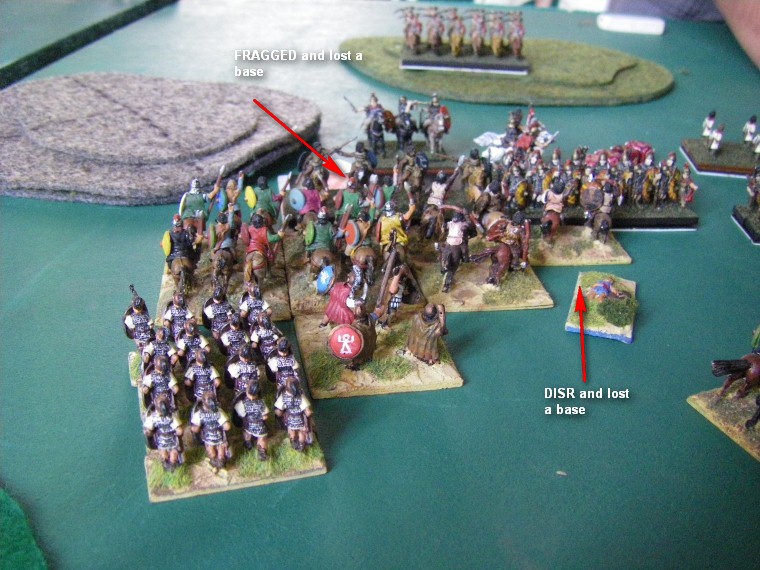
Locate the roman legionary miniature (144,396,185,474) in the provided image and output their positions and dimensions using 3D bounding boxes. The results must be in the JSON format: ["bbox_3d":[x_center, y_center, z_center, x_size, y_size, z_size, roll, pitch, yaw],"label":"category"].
[{"bbox_3d":[-0.048,0.033,0.187,0.009,0.019,0.008,-7,30,-14],"label":"roman legionary miniature"}]

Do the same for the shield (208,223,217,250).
[{"bbox_3d":[-0.051,-0.015,0.252,0.002,0.008,0.007,-6,29,-14],"label":"shield"}]

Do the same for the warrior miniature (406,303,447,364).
[{"bbox_3d":[0.013,0.012,0.230,0.011,0.017,0.009,-14,32,-26],"label":"warrior miniature"}]

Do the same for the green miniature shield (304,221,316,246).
[{"bbox_3d":[-0.021,-0.016,0.257,0.002,0.008,0.007,-6,29,-14],"label":"green miniature shield"}]

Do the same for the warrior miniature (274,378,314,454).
[{"bbox_3d":[-0.020,0.029,0.193,0.009,0.020,0.008,-6,29,-15],"label":"warrior miniature"}]

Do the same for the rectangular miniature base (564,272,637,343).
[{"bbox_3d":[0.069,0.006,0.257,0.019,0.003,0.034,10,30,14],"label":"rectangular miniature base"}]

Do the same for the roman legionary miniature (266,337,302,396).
[{"bbox_3d":[-0.024,0.021,0.208,0.008,0.019,0.008,-6,32,-14],"label":"roman legionary miniature"}]

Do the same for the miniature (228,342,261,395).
[{"bbox_3d":[-0.033,0.023,0.205,0.009,0.019,0.008,-7,30,-14],"label":"miniature"}]

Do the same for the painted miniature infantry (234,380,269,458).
[{"bbox_3d":[-0.029,0.030,0.193,0.008,0.019,0.008,-6,32,-14],"label":"painted miniature infantry"}]

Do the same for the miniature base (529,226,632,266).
[{"bbox_3d":[0.066,-0.015,0.300,0.040,0.003,0.030,-1,29,-4],"label":"miniature base"}]

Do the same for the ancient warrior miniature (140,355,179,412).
[{"bbox_3d":[-0.052,0.025,0.200,0.008,0.019,0.008,-6,32,-14],"label":"ancient warrior miniature"}]

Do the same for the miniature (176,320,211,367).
[{"bbox_3d":[-0.048,0.018,0.214,0.009,0.019,0.008,-7,30,-14],"label":"miniature"}]

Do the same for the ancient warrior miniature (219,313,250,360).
[{"bbox_3d":[-0.038,0.016,0.218,0.009,0.020,0.008,-6,29,-15],"label":"ancient warrior miniature"}]

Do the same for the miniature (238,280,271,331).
[{"bbox_3d":[-0.034,0.008,0.230,0.008,0.019,0.008,-6,32,-14],"label":"miniature"}]

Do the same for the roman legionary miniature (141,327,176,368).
[{"bbox_3d":[-0.054,0.019,0.212,0.009,0.019,0.008,-7,30,-14],"label":"roman legionary miniature"}]

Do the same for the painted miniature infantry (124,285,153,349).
[{"bbox_3d":[-0.063,0.011,0.221,0.008,0.020,0.008,-6,32,-14],"label":"painted miniature infantry"}]

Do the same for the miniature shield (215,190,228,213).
[{"bbox_3d":[-0.053,-0.028,0.279,0.002,0.007,0.007,-9,30,-20],"label":"miniature shield"}]

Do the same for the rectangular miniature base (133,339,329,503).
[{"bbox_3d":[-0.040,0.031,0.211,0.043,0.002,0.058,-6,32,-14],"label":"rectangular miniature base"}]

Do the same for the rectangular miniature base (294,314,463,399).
[{"bbox_3d":[-0.002,0.018,0.240,0.040,0.002,0.042,-4,29,-12],"label":"rectangular miniature base"}]

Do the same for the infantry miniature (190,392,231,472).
[{"bbox_3d":[-0.038,0.032,0.189,0.009,0.019,0.008,-7,30,-14],"label":"infantry miniature"}]

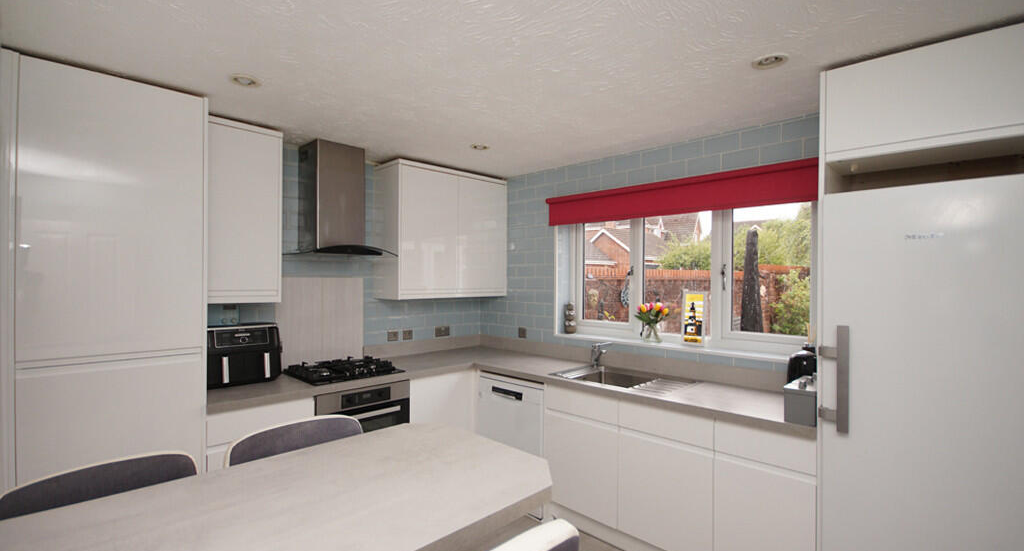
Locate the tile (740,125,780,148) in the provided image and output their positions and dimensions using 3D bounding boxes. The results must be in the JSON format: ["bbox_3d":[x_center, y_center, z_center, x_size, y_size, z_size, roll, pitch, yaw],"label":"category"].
[{"bbox_3d":[1.406,-0.779,2.410,0.200,0.102,0.009,0,-1,42],"label":"tile"}]

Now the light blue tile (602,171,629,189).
[{"bbox_3d":[0.729,-0.672,3.040,0.202,0.104,0.010,0,-1,42],"label":"light blue tile"}]

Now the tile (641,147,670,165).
[{"bbox_3d":[0.955,-0.789,2.841,0.202,0.104,0.010,0,-1,42],"label":"tile"}]

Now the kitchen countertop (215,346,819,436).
[{"bbox_3d":[-0.106,0.651,2.316,2.720,0.045,2.315,0,-1,45],"label":"kitchen countertop"}]

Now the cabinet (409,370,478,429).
[{"bbox_3d":[-0.652,1.041,3.094,0.570,0.720,0.530,0,0,45],"label":"cabinet"}]

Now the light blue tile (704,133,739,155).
[{"bbox_3d":[1.245,-0.773,2.534,0.201,0.099,0.010,0,0,41],"label":"light blue tile"}]

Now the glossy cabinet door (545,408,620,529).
[{"bbox_3d":[0.401,1.120,2.526,0.500,0.565,0.020,0,-1,42],"label":"glossy cabinet door"}]

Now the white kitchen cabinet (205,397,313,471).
[{"bbox_3d":[-1.287,1.030,2.200,0.490,0.715,0.022,1,-1,-43],"label":"white kitchen cabinet"}]

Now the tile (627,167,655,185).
[{"bbox_3d":[0.876,-0.670,2.885,0.200,0.102,0.009,0,-1,42],"label":"tile"}]

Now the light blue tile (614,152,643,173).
[{"bbox_3d":[0.804,-0.774,2.951,0.200,0.102,0.009,0,-1,42],"label":"light blue tile"}]

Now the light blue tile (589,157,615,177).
[{"bbox_3d":[0.654,-0.773,3.087,0.200,0.102,0.009,0,-1,42],"label":"light blue tile"}]

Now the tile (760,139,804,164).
[{"bbox_3d":[1.478,-0.674,2.343,0.200,0.102,0.009,0,-1,42],"label":"tile"}]

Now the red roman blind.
[{"bbox_3d":[0.932,-0.492,2.750,1.745,0.220,0.060,0,0,41],"label":"red roman blind"}]

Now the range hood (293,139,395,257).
[{"bbox_3d":[-1.148,-0.475,2.794,0.620,0.735,0.490,1,-1,-42],"label":"range hood"}]

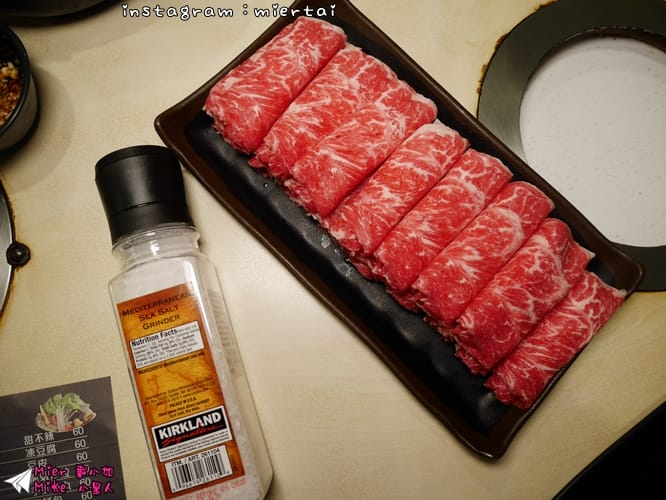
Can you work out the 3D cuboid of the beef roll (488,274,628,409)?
[{"bbox_3d":[0.142,0.053,0.302,0.097,0.028,0.039,-43,85,-11],"label":"beef roll"}]

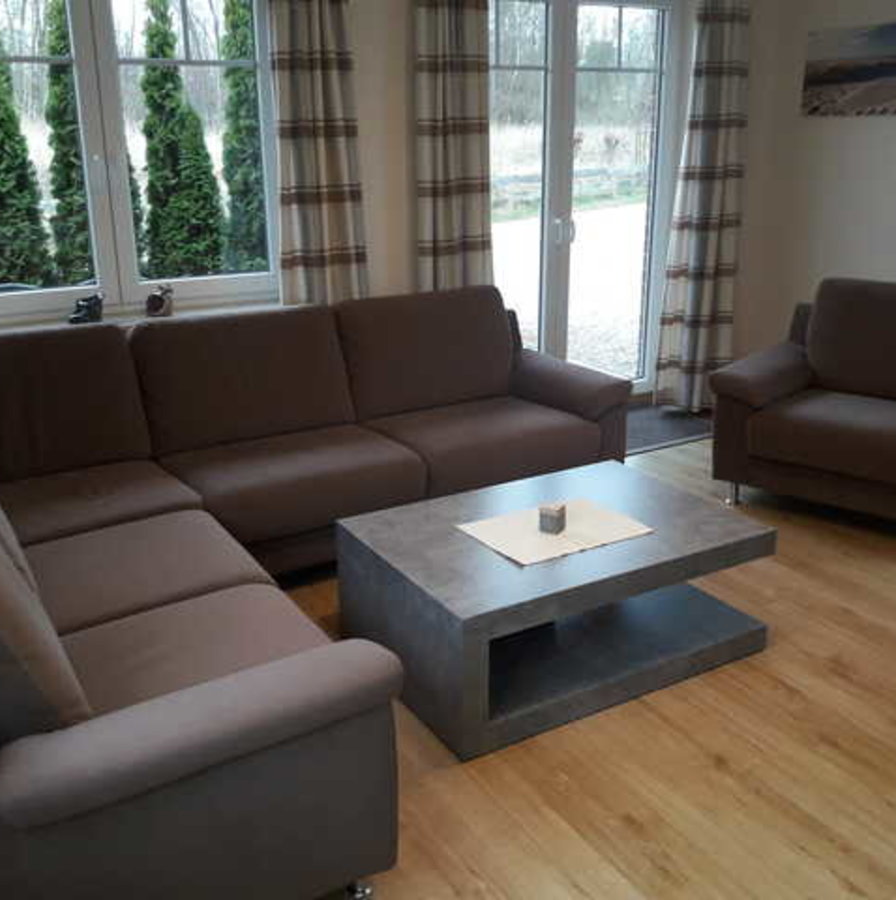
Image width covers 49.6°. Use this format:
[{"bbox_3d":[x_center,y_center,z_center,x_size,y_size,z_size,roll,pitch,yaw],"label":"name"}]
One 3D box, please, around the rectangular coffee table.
[{"bbox_3d":[0.320,0.416,2.973,1.085,0.401,0.742,-11,21,-28],"label":"rectangular coffee table"}]

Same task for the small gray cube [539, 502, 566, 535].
[{"bbox_3d":[0.317,0.210,2.924,0.059,0.067,0.059,11,22,31],"label":"small gray cube"}]

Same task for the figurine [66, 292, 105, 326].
[{"bbox_3d":[-1.427,-0.563,3.809,0.120,0.115,0.075,-16,24,-39],"label":"figurine"}]

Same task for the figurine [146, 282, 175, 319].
[{"bbox_3d":[-1.167,-0.605,3.915,0.100,0.128,0.080,-3,18,-6],"label":"figurine"}]

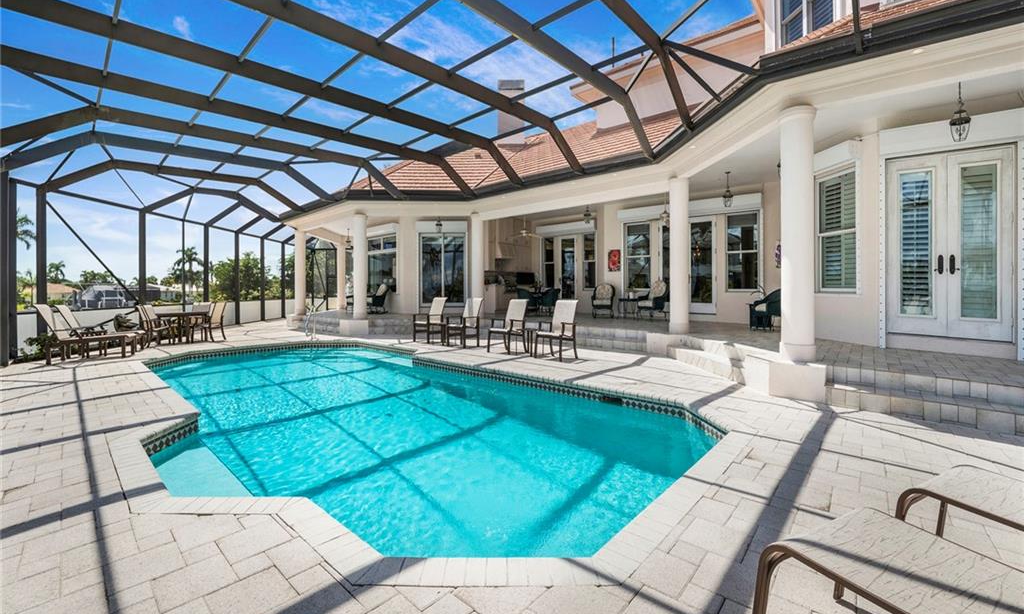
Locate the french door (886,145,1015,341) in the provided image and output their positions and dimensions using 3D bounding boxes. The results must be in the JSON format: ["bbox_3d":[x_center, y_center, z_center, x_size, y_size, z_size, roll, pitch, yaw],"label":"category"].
[{"bbox_3d":[5.910,-0.830,5.430,1.170,2.460,0.100,1,2,41],"label":"french door"}]

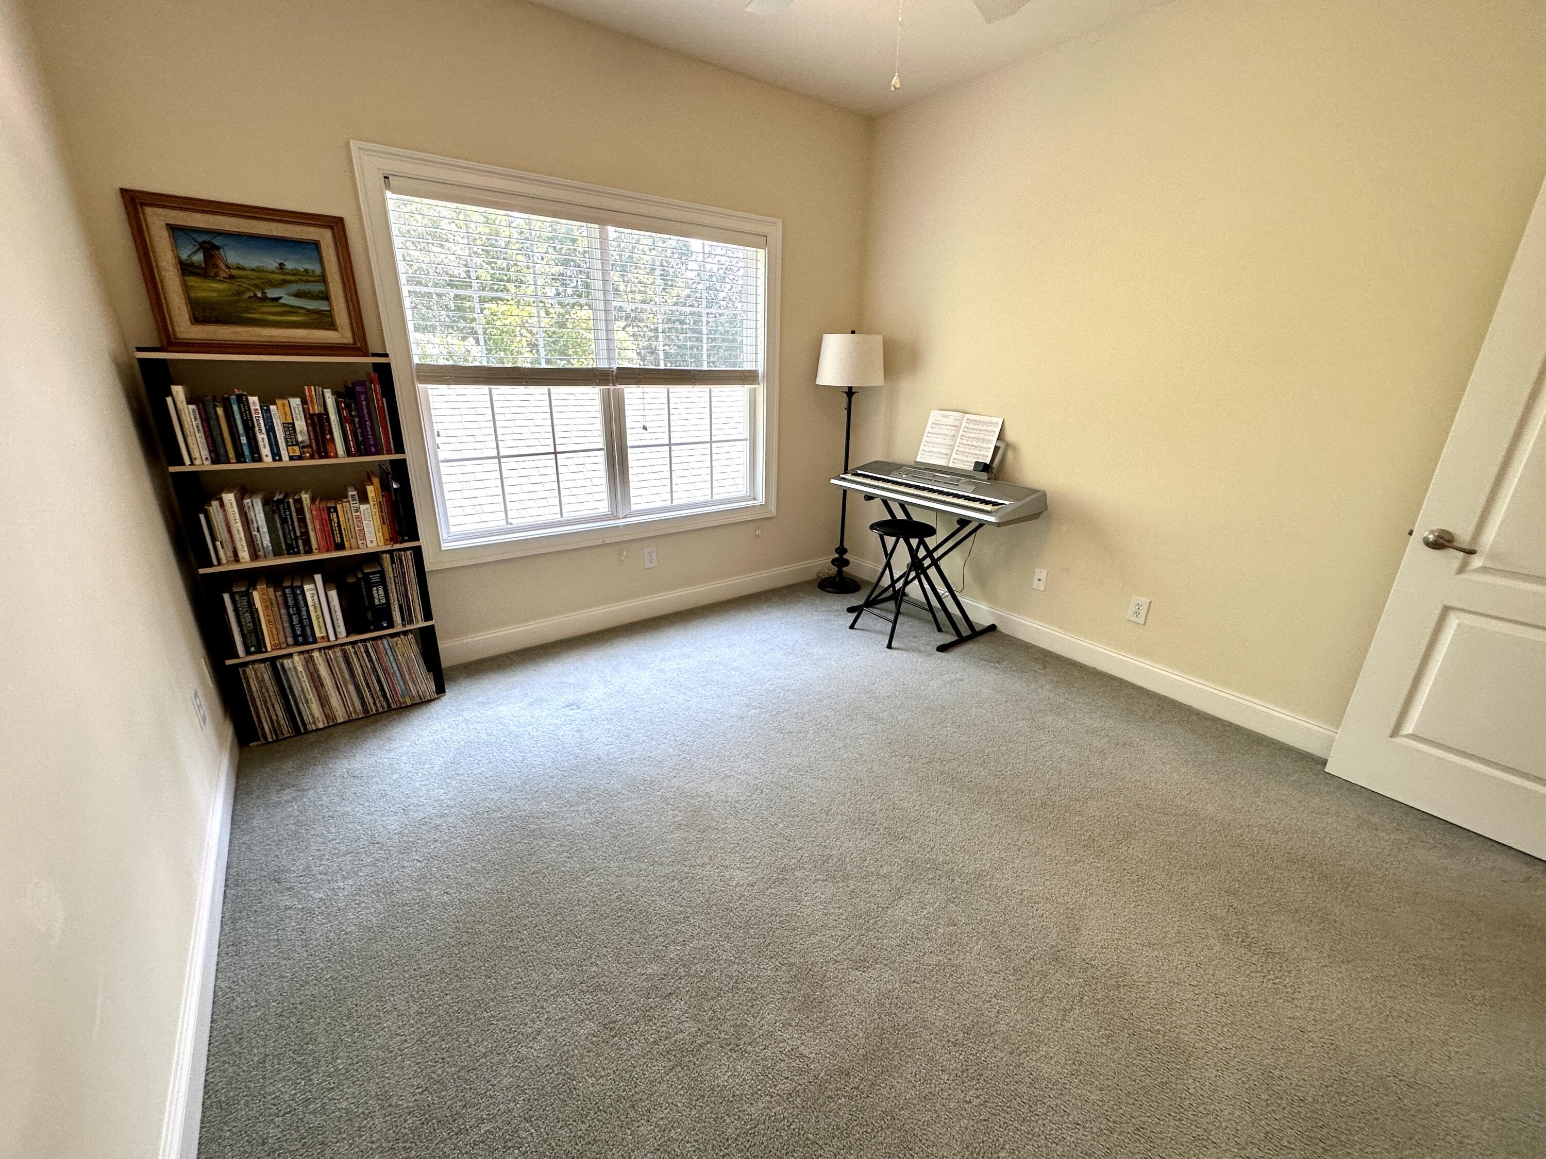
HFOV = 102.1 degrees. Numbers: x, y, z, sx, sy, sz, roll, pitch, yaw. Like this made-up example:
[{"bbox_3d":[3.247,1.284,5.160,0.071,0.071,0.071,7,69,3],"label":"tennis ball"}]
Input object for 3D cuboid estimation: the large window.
[{"bbox_3d":[-0.775,-1.005,3.139,1.978,1.653,0.111,-13,24,-35],"label":"large window"}]

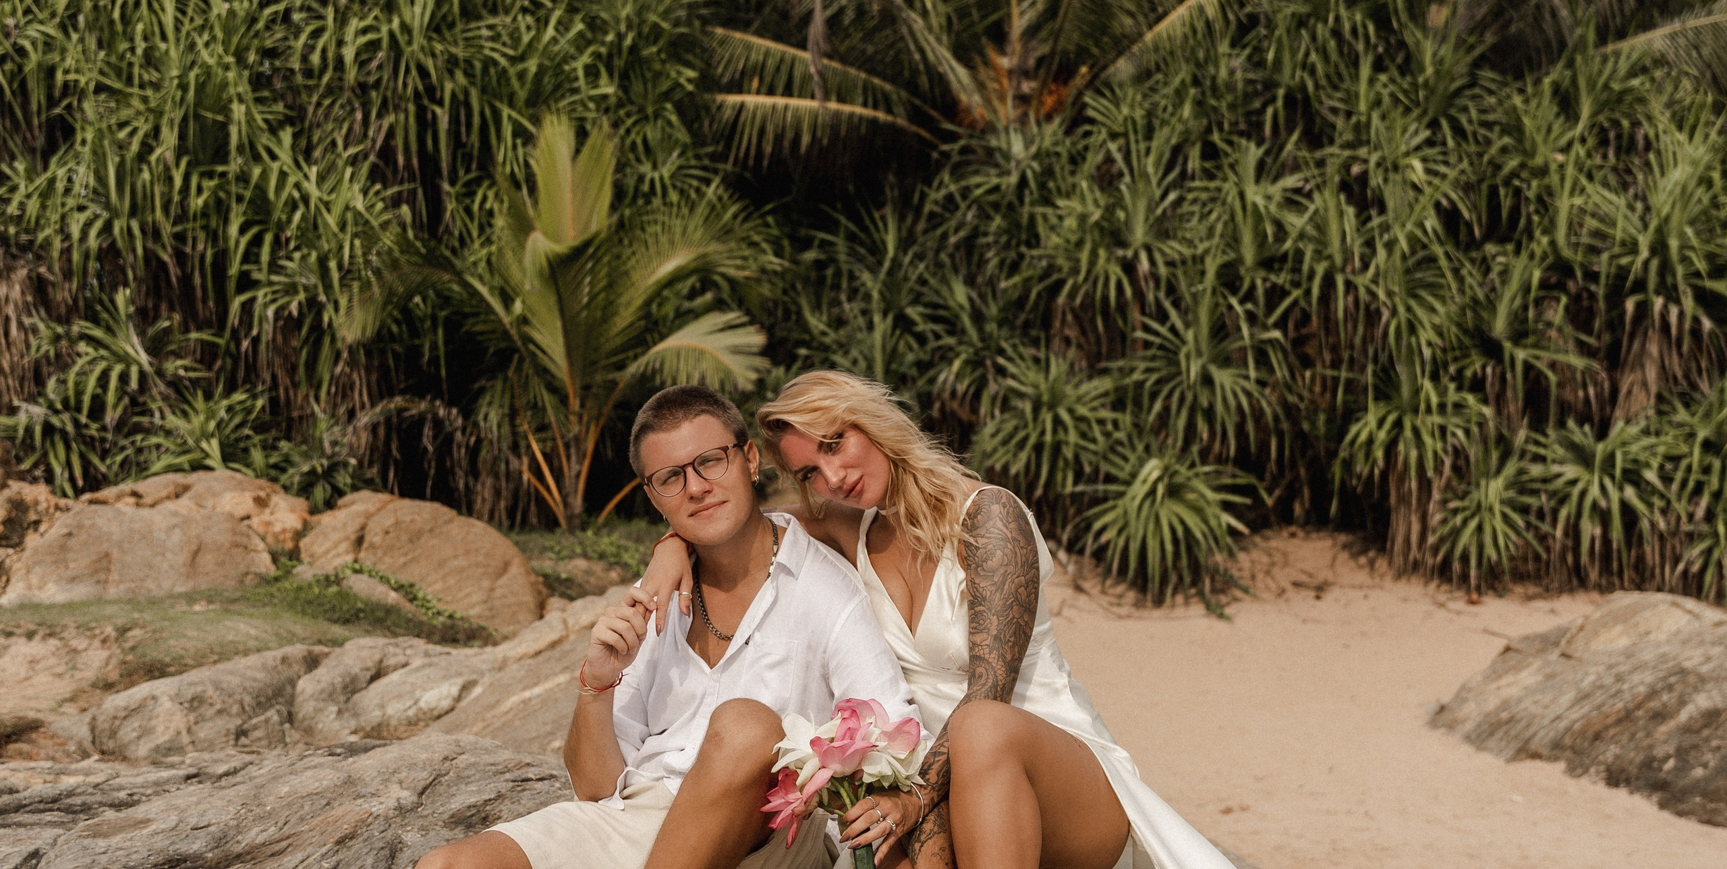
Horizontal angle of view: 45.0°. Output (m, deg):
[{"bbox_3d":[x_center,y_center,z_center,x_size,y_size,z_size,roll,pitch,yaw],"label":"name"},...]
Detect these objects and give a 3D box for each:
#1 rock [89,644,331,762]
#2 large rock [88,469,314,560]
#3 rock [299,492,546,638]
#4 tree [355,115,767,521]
[{"bbox_3d":[-1.786,0.738,5.700,0.654,0.327,0.550,0,1,0],"label":"rock"},{"bbox_3d":[-2.773,0.354,8.700,0.941,0.408,0.800,0,1,0],"label":"large rock"},{"bbox_3d":[-1.692,0.504,8.000,0.932,0.557,0.850,0,1,0],"label":"rock"},{"bbox_3d":[-1.451,-0.548,10.000,1.918,1.908,1.750,0,1,0],"label":"tree"}]

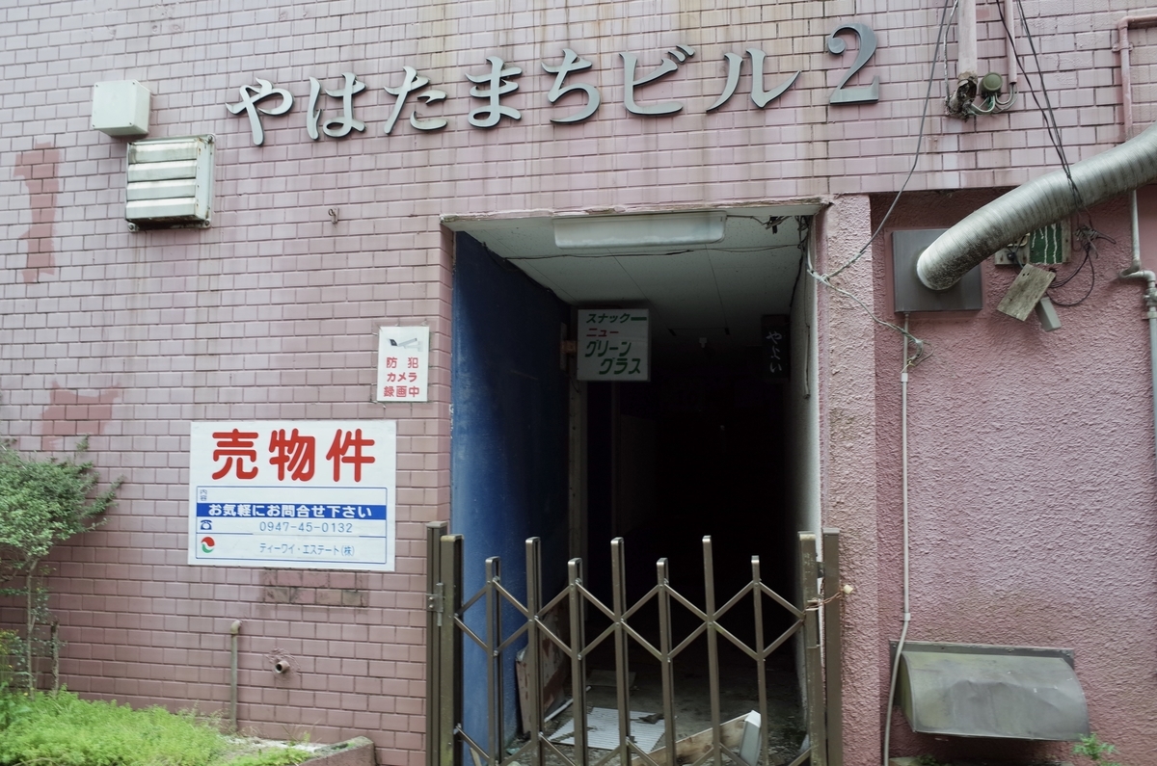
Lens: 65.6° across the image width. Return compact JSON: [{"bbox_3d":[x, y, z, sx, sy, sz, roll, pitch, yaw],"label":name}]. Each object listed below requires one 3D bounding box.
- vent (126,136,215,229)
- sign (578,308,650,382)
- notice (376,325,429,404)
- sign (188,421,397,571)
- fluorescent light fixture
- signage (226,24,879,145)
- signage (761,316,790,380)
[{"bbox_3d":[-1.780,-0.867,3.860,0.414,0.414,0.085,-1,-3,12],"label":"vent"},{"bbox_3d":[0.221,-0.240,5.719,0.454,0.451,0.110,-1,-3,8],"label":"sign"},{"bbox_3d":[-0.705,-0.076,3.615,0.216,0.300,0.010,-1,-3,12],"label":"notice"},{"bbox_3d":[-1.189,0.460,3.695,0.929,0.601,0.010,-1,-3,12],"label":"sign"},{"bbox_3d":[0.248,-0.610,3.571,0.674,0.098,0.150,-1,-3,12],"label":"fluorescent light fixture"},{"bbox_3d":[-0.204,-1.153,3.550,2.656,0.304,0.035,-1,-3,12],"label":"signage"},{"bbox_3d":[1.437,-0.256,6.536,0.195,0.469,0.090,-1,-3,12],"label":"signage"}]

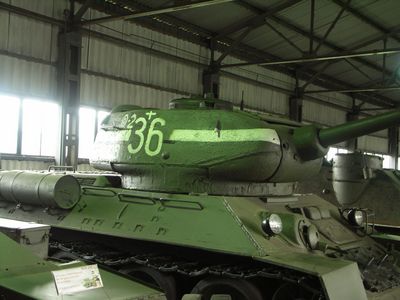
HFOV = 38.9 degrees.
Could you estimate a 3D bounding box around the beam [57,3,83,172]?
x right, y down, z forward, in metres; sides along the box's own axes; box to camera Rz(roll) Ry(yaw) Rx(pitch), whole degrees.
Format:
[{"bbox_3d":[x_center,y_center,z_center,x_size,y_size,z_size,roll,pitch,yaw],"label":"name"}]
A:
[{"bbox_3d":[-3.007,-0.511,12.739,0.278,5.449,0.407,0,-4,38],"label":"beam"}]

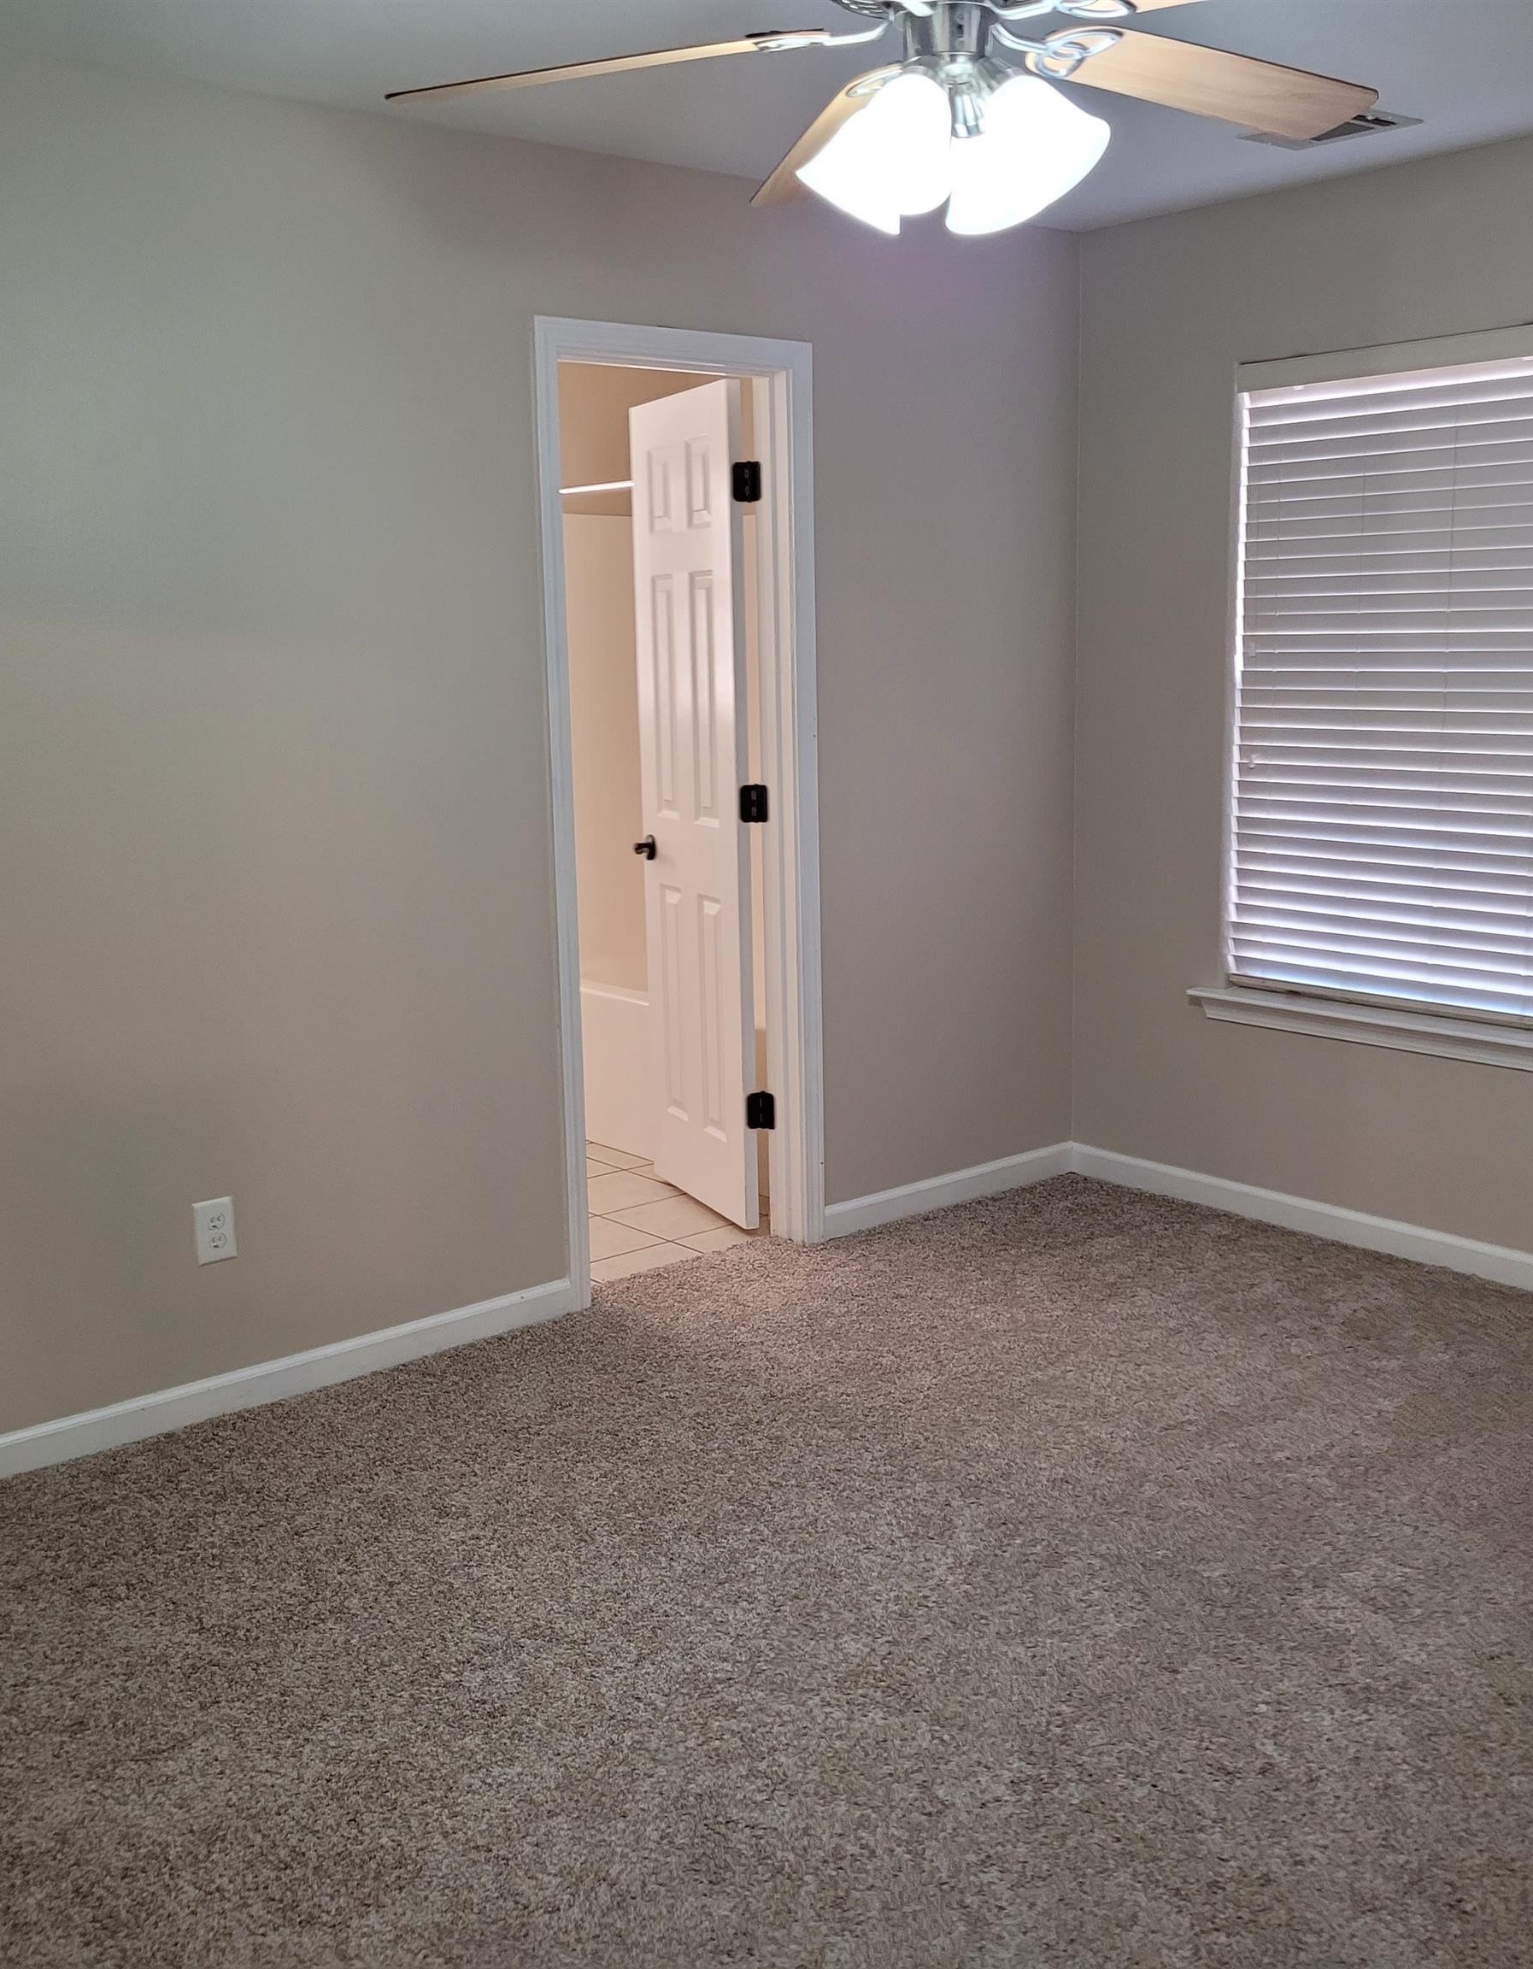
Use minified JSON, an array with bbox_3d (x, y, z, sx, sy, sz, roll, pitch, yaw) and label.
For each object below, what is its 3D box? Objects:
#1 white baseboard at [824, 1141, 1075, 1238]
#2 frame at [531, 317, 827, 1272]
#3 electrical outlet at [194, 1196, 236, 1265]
[{"bbox_3d":[0.485,0.525,5.075,0.906,0.088,0.015,-10,13,-40],"label":"white baseboard"},{"bbox_3d":[-0.197,-0.362,4.405,0.760,2.092,0.126,-10,13,-40],"label":"frame"},{"bbox_3d":[-1.047,0.465,3.732,0.079,0.120,0.010,-10,13,-40],"label":"electrical outlet"}]

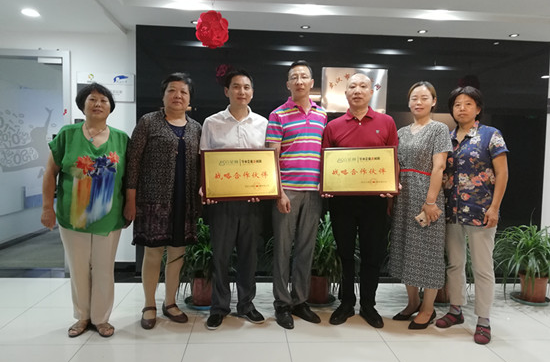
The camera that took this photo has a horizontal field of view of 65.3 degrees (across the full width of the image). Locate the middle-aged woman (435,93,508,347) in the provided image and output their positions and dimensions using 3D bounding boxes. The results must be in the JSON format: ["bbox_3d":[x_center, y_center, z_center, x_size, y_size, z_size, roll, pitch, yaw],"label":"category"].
[{"bbox_3d":[1.294,0.191,2.790,0.450,1.600,0.360,4,4,38],"label":"middle-aged woman"}]

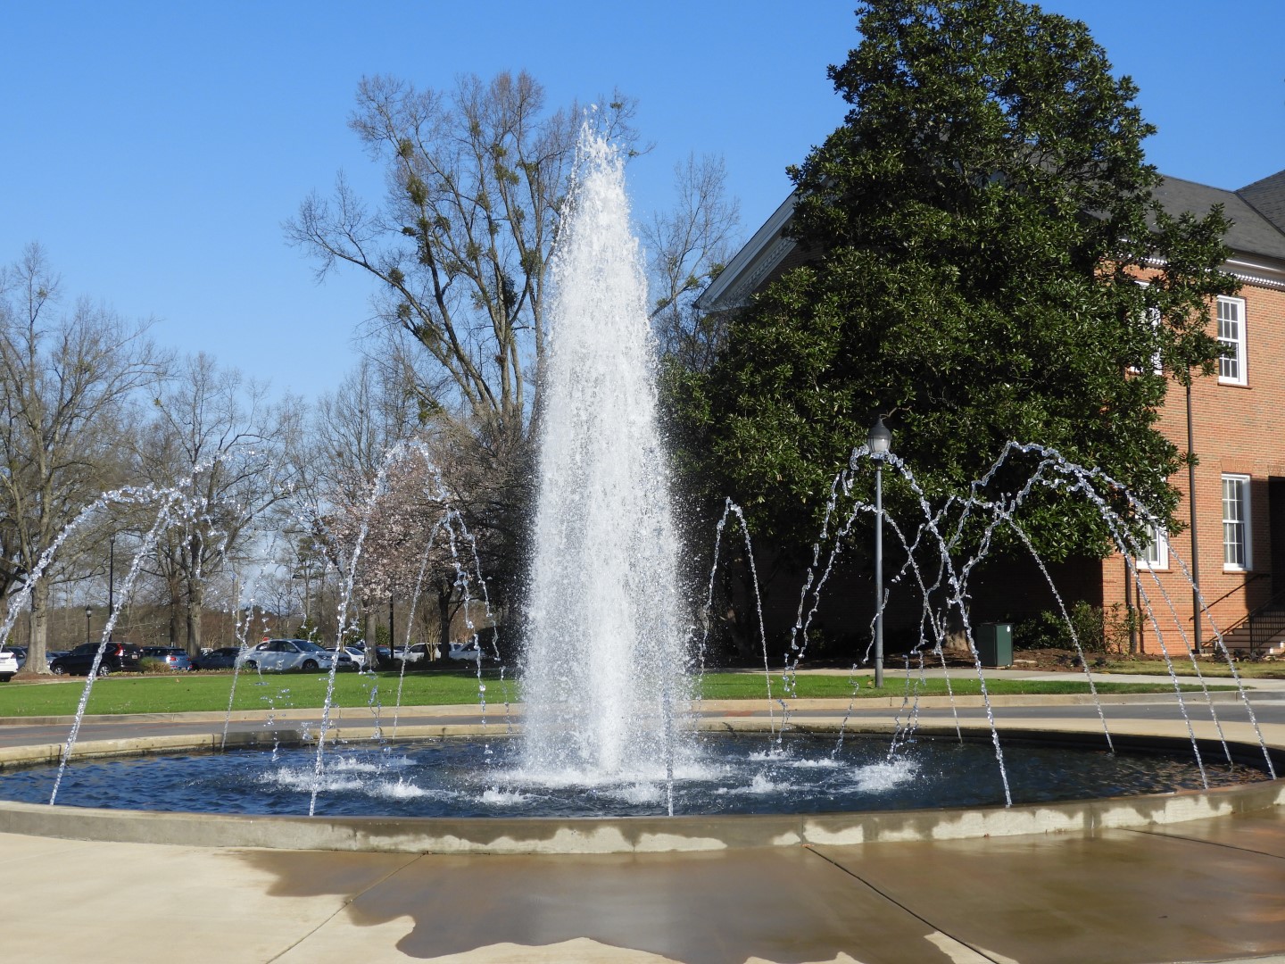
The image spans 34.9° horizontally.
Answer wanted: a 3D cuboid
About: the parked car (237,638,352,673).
[{"bbox_3d":[-13.900,7.004,81.000,4.750,1.460,1.820,-3,-5,35],"label":"parked car"}]

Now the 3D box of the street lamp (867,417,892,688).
[{"bbox_3d":[4.559,1.350,39.200,0.450,5.200,0.450,-1,-4,7],"label":"street lamp"}]

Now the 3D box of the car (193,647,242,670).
[{"bbox_3d":[-21.135,9.324,106.000,4.700,1.450,1.820,-3,-5,33],"label":"car"}]

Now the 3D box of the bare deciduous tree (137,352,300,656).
[{"bbox_3d":[-23.351,1.781,112.000,9.000,17.600,9.000,0,-4,-12],"label":"bare deciduous tree"}]

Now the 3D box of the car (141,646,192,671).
[{"bbox_3d":[-24.430,8.964,101.500,4.300,1.450,1.800,-3,-5,33],"label":"car"}]

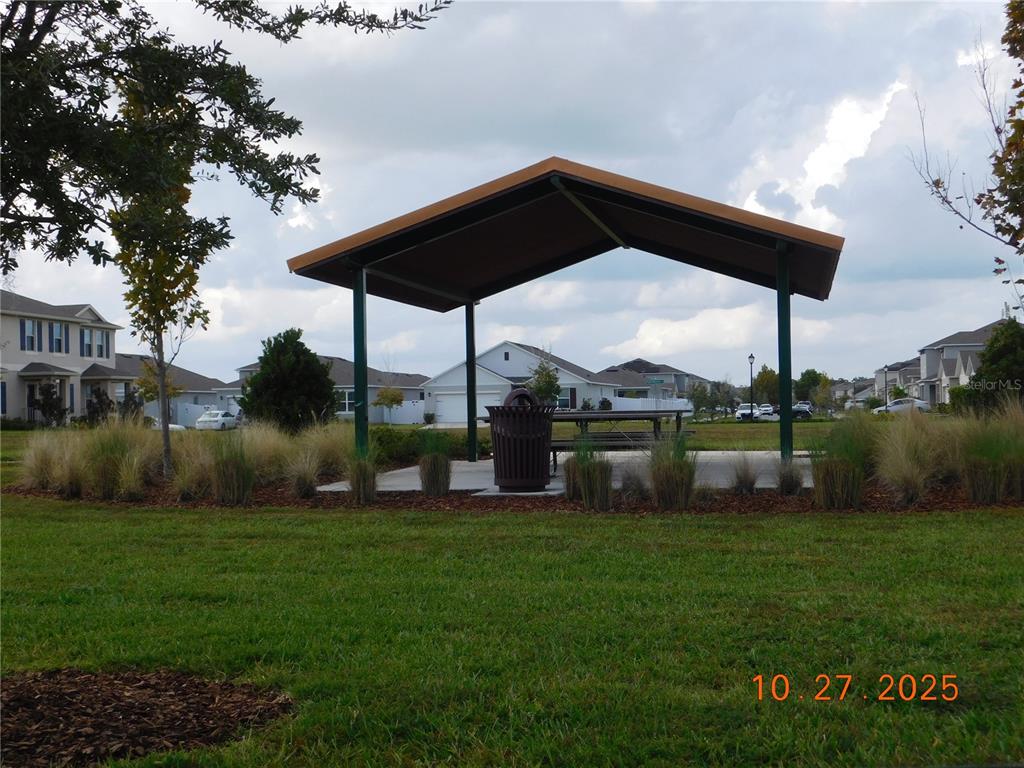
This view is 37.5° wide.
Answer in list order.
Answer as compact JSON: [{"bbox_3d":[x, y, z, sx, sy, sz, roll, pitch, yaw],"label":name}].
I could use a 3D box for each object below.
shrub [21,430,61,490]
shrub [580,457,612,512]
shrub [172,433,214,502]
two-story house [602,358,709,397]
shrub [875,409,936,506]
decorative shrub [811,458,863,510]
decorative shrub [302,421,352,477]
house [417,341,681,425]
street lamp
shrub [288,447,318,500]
[{"bbox_3d":[-5.813,0.943,18.600,0.493,0.740,0.520,-1,-1,0],"label":"shrub"},{"bbox_3d":[0.697,0.839,12.592,0.284,0.463,0.284,-1,-1,3],"label":"shrub"},{"bbox_3d":[-3.106,0.814,14.714,0.410,0.676,0.410,-1,-1,-12],"label":"shrub"},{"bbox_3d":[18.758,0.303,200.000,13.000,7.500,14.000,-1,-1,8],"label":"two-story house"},{"bbox_3d":[3.730,0.697,14.300,0.588,0.929,0.588,-1,-1,0],"label":"shrub"},{"bbox_3d":[3.016,0.923,14.000,0.473,0.501,0.473,-1,-1,0],"label":"decorative shrub"},{"bbox_3d":[-2.495,0.872,20.400,0.676,0.757,0.680,-1,-1,0],"label":"decorative shrub"},{"bbox_3d":[1.322,-0.145,123.655,12.800,6.200,21.000,-1,-1,9],"label":"house"},{"bbox_3d":[16.192,0.237,102.000,0.420,4.733,0.420,-1,-1,9],"label":"street lamp"},{"bbox_3d":[-2.184,0.943,15.800,0.335,0.555,0.335,-1,-1,0],"label":"shrub"}]

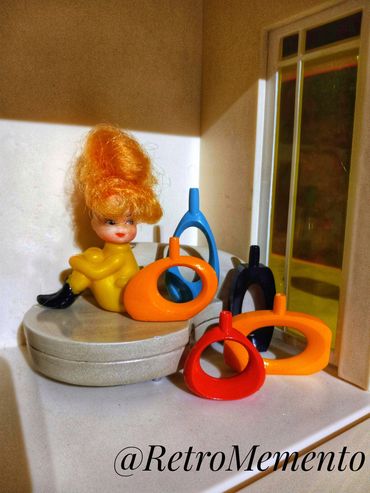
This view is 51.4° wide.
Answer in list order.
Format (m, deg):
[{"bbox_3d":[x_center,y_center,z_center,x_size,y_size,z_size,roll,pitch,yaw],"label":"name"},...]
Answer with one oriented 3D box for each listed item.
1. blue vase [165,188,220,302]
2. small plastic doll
[{"bbox_3d":[0.004,0.002,0.207,0.029,0.066,0.012,-4,12,-17],"label":"blue vase"},{"bbox_3d":[-0.044,-0.014,0.204,0.064,0.096,0.037,-1,12,-4],"label":"small plastic doll"}]

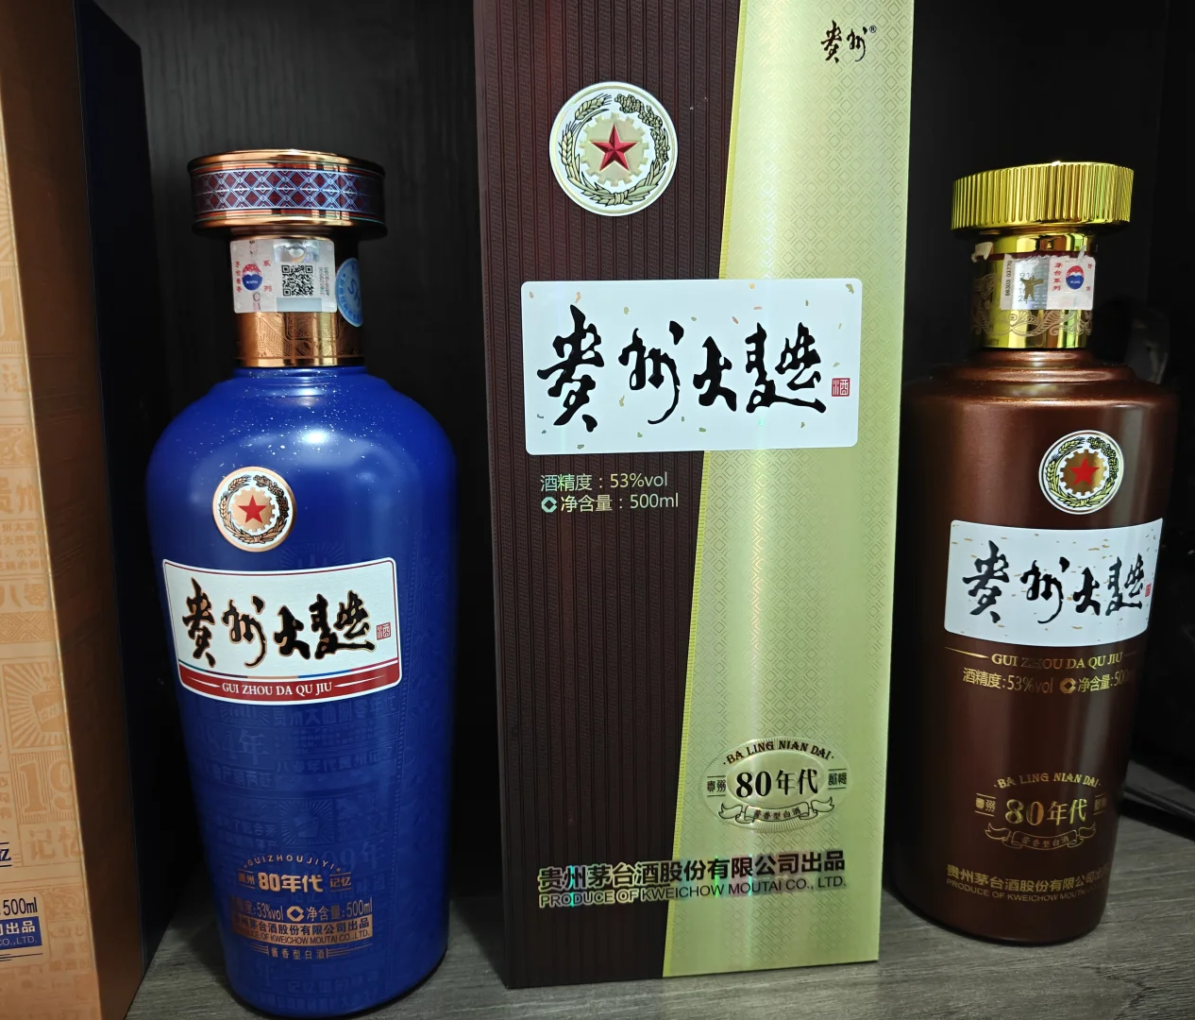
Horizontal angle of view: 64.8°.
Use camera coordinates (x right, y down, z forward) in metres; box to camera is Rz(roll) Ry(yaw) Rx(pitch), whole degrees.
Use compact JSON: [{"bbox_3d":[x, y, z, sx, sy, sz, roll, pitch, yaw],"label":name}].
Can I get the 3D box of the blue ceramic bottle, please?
[{"bbox_3d":[-0.083,0.022,0.279,0.085,0.236,0.085,0,10,3],"label":"blue ceramic bottle"}]

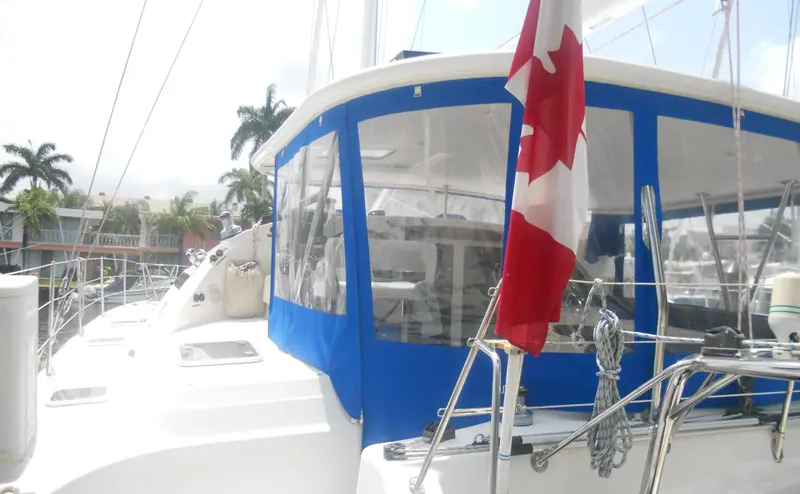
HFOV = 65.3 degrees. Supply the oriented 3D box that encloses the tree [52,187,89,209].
[{"bbox_3d":[-30.100,-1.280,57.000,3.500,8.310,3.500,1,-1,0],"label":"tree"}]

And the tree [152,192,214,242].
[{"bbox_3d":[-16.730,-0.770,48.000,4.700,6.850,4.700,1,-1,0],"label":"tree"}]

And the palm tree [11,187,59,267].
[{"bbox_3d":[-27.450,-0.980,47.000,3.700,7.000,3.700,1,-1,0],"label":"palm tree"}]

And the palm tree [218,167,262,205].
[{"bbox_3d":[-13.040,-1.920,52.000,4.200,9.420,4.200,1,-1,0],"label":"palm tree"}]

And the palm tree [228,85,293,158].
[{"bbox_3d":[-11.730,-5.620,54.000,6.200,17.050,6.200,1,-1,0],"label":"palm tree"}]

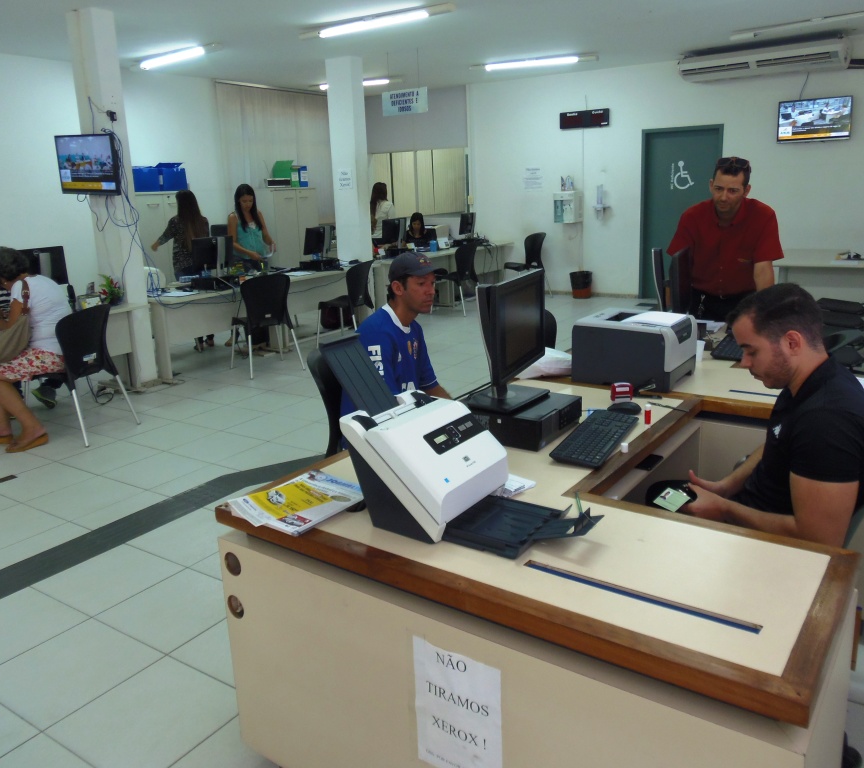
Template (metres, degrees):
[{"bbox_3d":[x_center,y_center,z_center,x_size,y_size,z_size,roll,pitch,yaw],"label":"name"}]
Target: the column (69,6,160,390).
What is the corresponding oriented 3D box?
[{"bbox_3d":[-2.567,-1.436,5.763,0.300,2.954,0.220,8,18,32],"label":"column"}]

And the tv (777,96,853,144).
[{"bbox_3d":[4.287,-2.963,7.948,0.730,0.445,0.070,8,18,32],"label":"tv"}]

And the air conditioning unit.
[{"bbox_3d":[3.600,-3.497,7.710,1.720,0.260,0.600,8,18,32],"label":"air conditioning unit"}]

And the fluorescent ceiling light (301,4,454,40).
[{"bbox_3d":[-0.501,-3.037,5.996,1.600,0.100,0.130,8,18,32],"label":"fluorescent ceiling light"}]

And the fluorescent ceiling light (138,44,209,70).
[{"bbox_3d":[-2.802,-3.526,7.667,1.300,0.080,0.140,8,17,32],"label":"fluorescent ceiling light"}]

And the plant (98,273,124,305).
[{"bbox_3d":[-2.479,-0.724,5.500,0.200,0.230,0.200,-5,15,-11],"label":"plant"}]

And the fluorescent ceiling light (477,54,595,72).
[{"bbox_3d":[1.262,-3.844,8.490,1.400,0.080,0.140,8,17,32],"label":"fluorescent ceiling light"}]

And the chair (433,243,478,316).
[{"bbox_3d":[0.291,-1.327,8.922,0.550,0.860,0.500,8,18,32],"label":"chair"}]

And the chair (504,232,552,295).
[{"bbox_3d":[1.327,-1.675,9.975,0.550,0.840,0.510,-9,17,-24],"label":"chair"}]

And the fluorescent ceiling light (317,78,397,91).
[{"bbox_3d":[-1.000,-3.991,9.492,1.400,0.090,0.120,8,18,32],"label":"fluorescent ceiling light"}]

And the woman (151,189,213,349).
[{"bbox_3d":[-2.617,-1.184,7.457,0.580,1.640,0.420,-12,18,-36],"label":"woman"}]

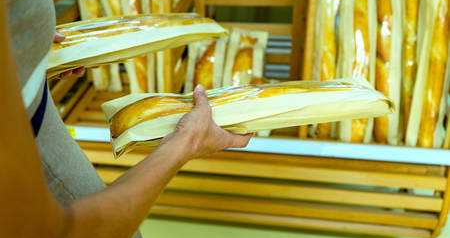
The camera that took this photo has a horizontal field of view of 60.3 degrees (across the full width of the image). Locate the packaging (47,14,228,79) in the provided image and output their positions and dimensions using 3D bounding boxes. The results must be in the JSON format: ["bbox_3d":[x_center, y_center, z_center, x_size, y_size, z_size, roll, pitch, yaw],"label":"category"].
[{"bbox_3d":[-0.196,-0.156,0.755,0.090,0.052,0.530,39,38,27],"label":"packaging"}]

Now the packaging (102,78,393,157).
[{"bbox_3d":[0.072,-0.019,0.700,0.550,0.052,0.090,-7,37,-23],"label":"packaging"}]

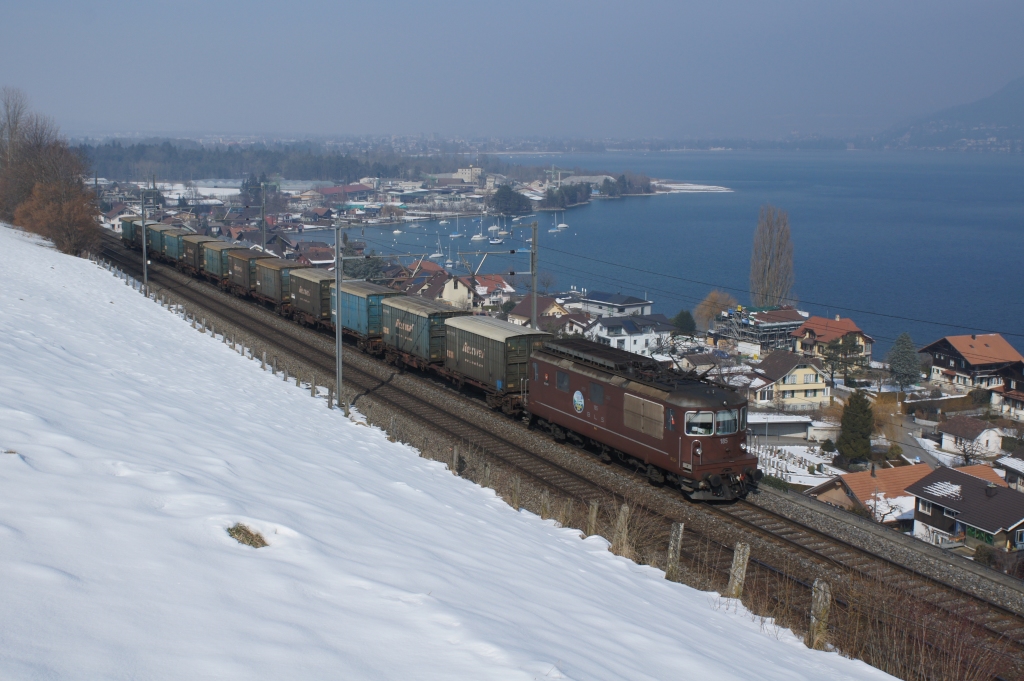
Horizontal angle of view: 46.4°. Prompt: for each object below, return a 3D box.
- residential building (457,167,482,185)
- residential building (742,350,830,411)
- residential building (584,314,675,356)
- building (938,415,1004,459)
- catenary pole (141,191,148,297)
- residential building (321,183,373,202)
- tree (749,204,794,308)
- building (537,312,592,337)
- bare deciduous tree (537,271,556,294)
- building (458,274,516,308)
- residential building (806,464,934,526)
[{"bbox_3d":[-41.719,-165.779,1200.000,16.000,18.500,14.000,7,12,34],"label":"residential building"},{"bbox_3d":[47.313,6.625,205.000,12.800,9.000,11.000,-2,10,-9],"label":"residential building"},{"bbox_3d":[27.135,-1.240,268.961,18.500,8.428,10.700,-4,11,-24],"label":"residential building"},{"bbox_3d":[65.681,13.459,170.561,6.700,4.602,6.200,-6,11,-32],"label":"building"},{"bbox_3d":[-33.705,-8.969,109.687,0.320,9.653,0.320,-5,11,-27],"label":"catenary pole"},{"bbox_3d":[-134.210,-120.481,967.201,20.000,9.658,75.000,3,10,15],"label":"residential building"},{"bbox_3d":[65.000,-16.512,299.000,11.000,34.300,10.000,2,10,12],"label":"tree"},{"bbox_3d":[12.015,-2.549,284.000,13.000,7.800,10.500,-3,10,-19],"label":"building"},{"bbox_3d":[11.301,-19.123,391.000,6.500,8.000,6.500,0,10,0],"label":"bare deciduous tree"},{"bbox_3d":[-7.840,-15.954,367.000,14.500,8.800,11.500,-4,10,-22],"label":"building"},{"bbox_3d":[38.953,16.696,125.500,12.000,6.600,11.500,-4,11,-25],"label":"residential building"}]

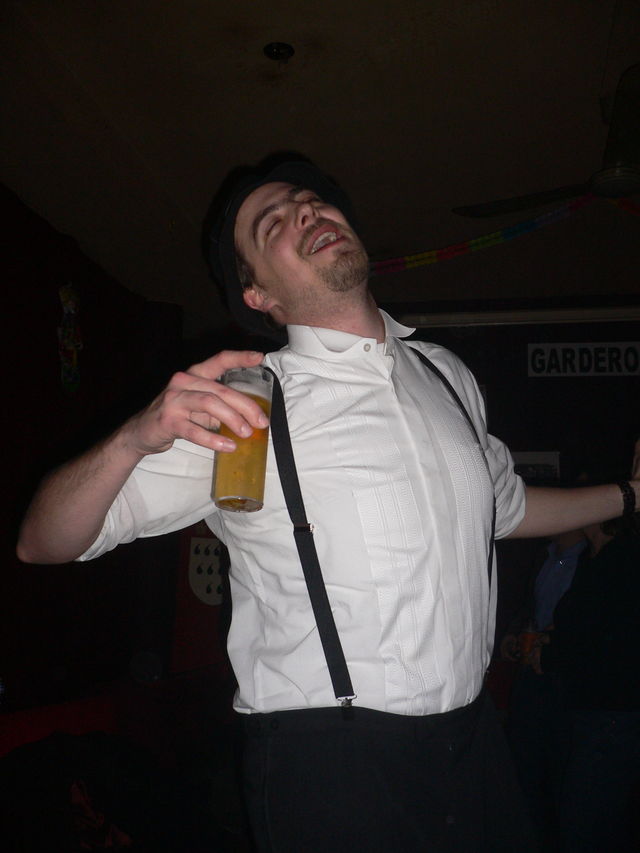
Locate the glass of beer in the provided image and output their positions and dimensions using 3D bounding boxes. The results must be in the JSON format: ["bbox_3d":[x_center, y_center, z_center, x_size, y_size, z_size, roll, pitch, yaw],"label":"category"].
[{"bbox_3d":[-0.083,0.015,0.945,0.057,0.150,0.057,4,-17,0],"label":"glass of beer"}]

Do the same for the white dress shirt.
[{"bbox_3d":[0.042,0.120,1.160,0.660,0.530,0.340,16,-27,-35],"label":"white dress shirt"}]

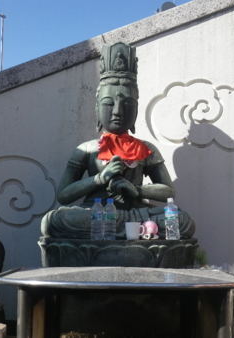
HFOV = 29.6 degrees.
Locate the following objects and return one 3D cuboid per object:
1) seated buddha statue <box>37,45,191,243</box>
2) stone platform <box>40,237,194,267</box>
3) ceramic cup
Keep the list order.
[{"bbox_3d":[0.011,-0.198,2.652,0.880,1.190,0.600,1,-7,-3],"label":"seated buddha statue"},{"bbox_3d":[0.007,0.500,2.519,0.910,0.210,0.700,1,-7,-3],"label":"stone platform"},{"bbox_3d":[0.088,0.315,2.239,0.105,0.092,0.080,0,-7,0],"label":"ceramic cup"}]

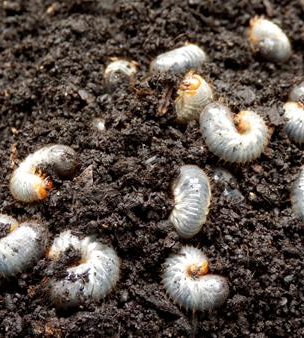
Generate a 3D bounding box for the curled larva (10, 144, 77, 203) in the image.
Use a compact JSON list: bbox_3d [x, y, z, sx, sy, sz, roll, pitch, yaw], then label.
[{"bbox_3d":[-0.037,0.002,0.294,0.023,0.011,0.023,7,48,7],"label":"curled larva"}]

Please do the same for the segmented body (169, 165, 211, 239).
[{"bbox_3d":[0.013,0.011,0.285,0.014,0.013,0.029,0,48,0],"label":"segmented body"}]

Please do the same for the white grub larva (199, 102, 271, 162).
[{"bbox_3d":[0.030,-0.013,0.307,0.025,0.011,0.025,0,48,0],"label":"white grub larva"}]

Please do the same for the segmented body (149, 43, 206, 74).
[{"bbox_3d":[0.010,-0.043,0.334,0.024,0.011,0.011,-19,51,-16],"label":"segmented body"}]

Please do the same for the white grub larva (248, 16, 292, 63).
[{"bbox_3d":[0.047,-0.051,0.340,0.014,0.013,0.020,-19,51,-16],"label":"white grub larva"}]

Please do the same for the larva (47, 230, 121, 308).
[{"bbox_3d":[-0.021,0.031,0.267,0.023,0.011,0.029,0,48,0],"label":"larva"}]

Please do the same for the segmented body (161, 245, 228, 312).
[{"bbox_3d":[0.013,0.034,0.265,0.020,0.011,0.023,0,48,0],"label":"segmented body"}]

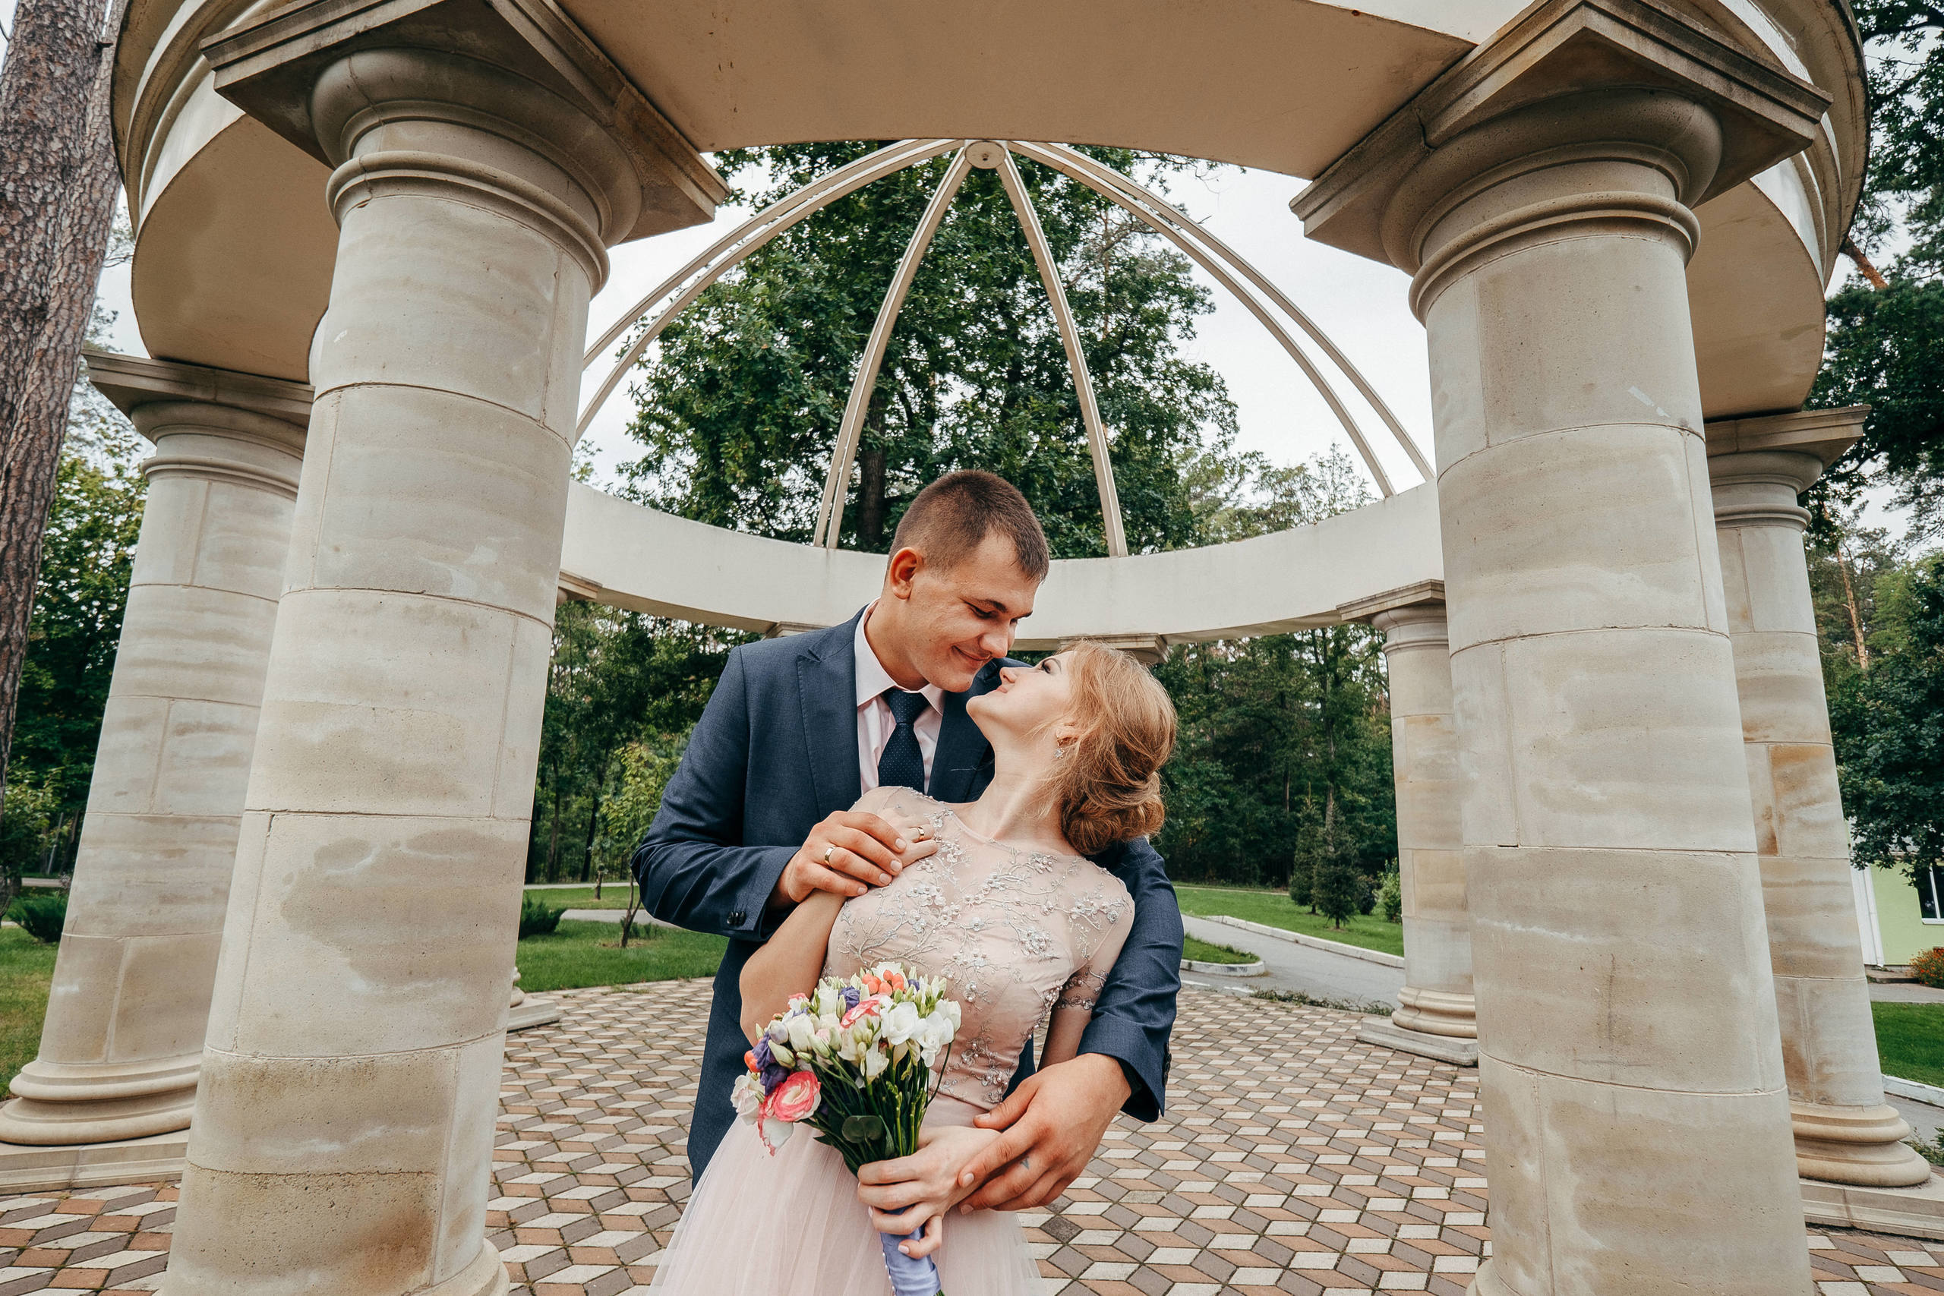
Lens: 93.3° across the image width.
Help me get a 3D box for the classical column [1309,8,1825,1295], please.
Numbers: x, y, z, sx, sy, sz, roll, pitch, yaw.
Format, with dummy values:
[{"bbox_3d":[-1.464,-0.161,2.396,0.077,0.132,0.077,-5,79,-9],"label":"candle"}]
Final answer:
[{"bbox_3d":[1.488,0.227,2.204,0.909,3.165,0.909,6,-12,-23],"label":"classical column"}]

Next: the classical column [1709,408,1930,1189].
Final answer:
[{"bbox_3d":[3.433,0.664,4.037,0.909,3.165,0.909,-3,-12,21],"label":"classical column"}]

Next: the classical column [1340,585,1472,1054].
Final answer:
[{"bbox_3d":[3.379,1.207,6.604,0.909,3.165,0.909,6,-12,-23],"label":"classical column"}]

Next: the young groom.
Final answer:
[{"bbox_3d":[-0.084,0.674,1.012,0.610,1.750,0.470,3,-11,-7],"label":"young groom"}]

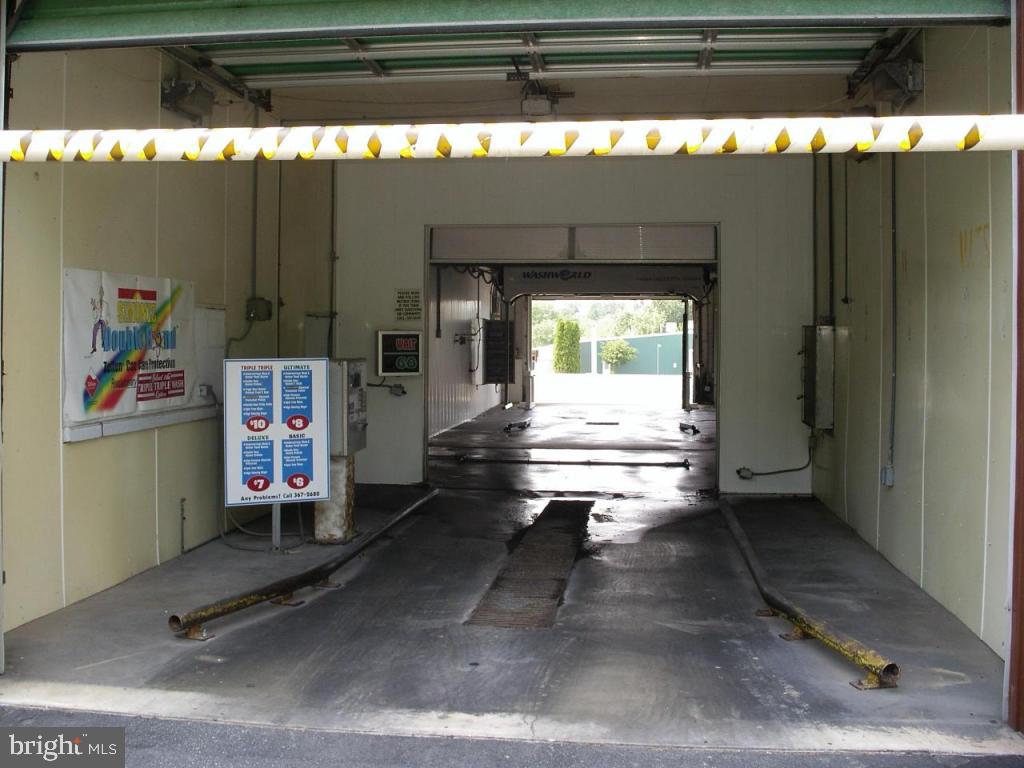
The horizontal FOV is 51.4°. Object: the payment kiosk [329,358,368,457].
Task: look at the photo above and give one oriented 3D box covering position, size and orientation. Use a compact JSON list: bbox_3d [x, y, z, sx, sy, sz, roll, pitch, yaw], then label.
[{"bbox_3d":[-1.334,0.165,8.033,0.360,0.700,0.560,0,2,7],"label":"payment kiosk"}]

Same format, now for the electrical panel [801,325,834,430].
[{"bbox_3d":[2.825,-0.072,9.868,0.165,0.920,0.860,0,2,7],"label":"electrical panel"}]

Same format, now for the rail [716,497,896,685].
[{"bbox_3d":[1.667,1.124,7.162,0.450,0.125,5.400,0,2,5],"label":"rail"}]

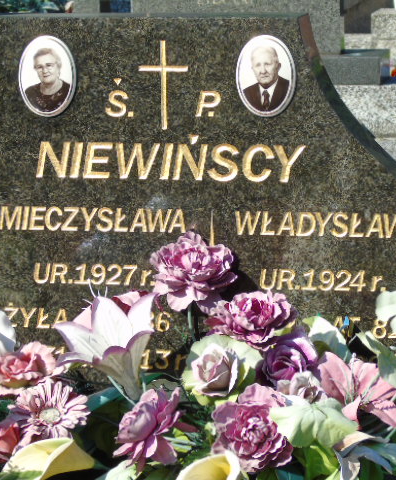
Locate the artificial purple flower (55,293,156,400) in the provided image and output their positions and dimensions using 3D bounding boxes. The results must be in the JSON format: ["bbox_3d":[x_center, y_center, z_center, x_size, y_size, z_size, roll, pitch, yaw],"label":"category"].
[{"bbox_3d":[-0.134,0.154,3.319,0.130,0.135,0.115,-18,13,0],"label":"artificial purple flower"}]

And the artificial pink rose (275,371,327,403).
[{"bbox_3d":[0.139,0.202,3.114,0.070,0.050,0.060,-3,13,-6],"label":"artificial pink rose"}]

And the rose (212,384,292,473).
[{"bbox_3d":[0.076,0.263,3.204,0.112,0.120,0.080,-2,-12,-3],"label":"rose"}]

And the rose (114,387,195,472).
[{"bbox_3d":[-0.063,0.269,3.249,0.103,0.110,0.078,10,-5,43],"label":"rose"}]

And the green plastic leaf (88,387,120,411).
[{"bbox_3d":[-0.136,0.230,3.333,0.065,0.025,0.038,-36,61,-18],"label":"green plastic leaf"}]

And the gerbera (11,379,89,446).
[{"bbox_3d":[-0.214,0.247,3.281,0.110,0.108,0.040,-2,-30,-4],"label":"gerbera"}]

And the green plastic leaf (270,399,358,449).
[{"bbox_3d":[0.157,0.247,3.088,0.115,0.055,0.080,-3,13,-6],"label":"green plastic leaf"}]

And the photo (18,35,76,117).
[{"bbox_3d":[-0.218,-0.238,3.315,0.088,0.120,0.012,2,9,15],"label":"photo"}]

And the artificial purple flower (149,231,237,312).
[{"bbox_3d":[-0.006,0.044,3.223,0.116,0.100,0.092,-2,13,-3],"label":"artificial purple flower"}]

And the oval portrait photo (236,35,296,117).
[{"bbox_3d":[0.099,-0.238,3.317,0.090,0.120,0.010,1,10,13],"label":"oval portrait photo"}]

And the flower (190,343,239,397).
[{"bbox_3d":[0.023,0.179,3.161,0.064,0.070,0.064,1,13,11],"label":"flower"}]

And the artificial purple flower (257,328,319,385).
[{"bbox_3d":[0.123,0.160,3.149,0.084,0.077,0.078,0,13,6],"label":"artificial purple flower"}]

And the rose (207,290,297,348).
[{"bbox_3d":[0.074,0.110,3.174,0.121,0.073,0.100,-2,13,0],"label":"rose"}]

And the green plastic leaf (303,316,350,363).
[{"bbox_3d":[0.184,0.143,3.292,0.062,0.068,0.035,2,-11,12],"label":"green plastic leaf"}]

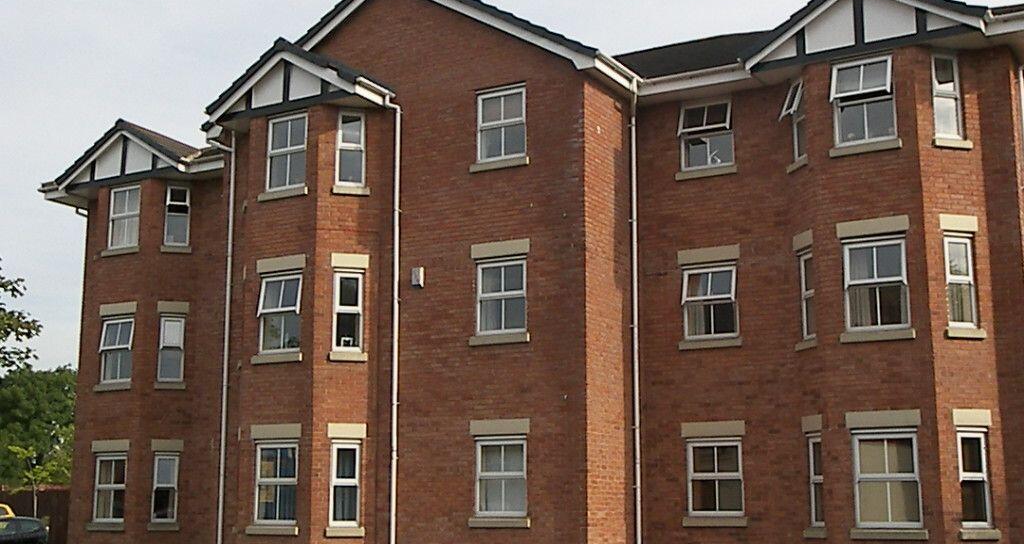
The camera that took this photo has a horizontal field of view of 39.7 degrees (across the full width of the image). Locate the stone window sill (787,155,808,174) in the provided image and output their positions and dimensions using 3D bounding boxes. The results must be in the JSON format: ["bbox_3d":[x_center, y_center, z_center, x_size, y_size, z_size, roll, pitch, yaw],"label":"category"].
[{"bbox_3d":[4.255,-1.599,21.173,0.140,0.140,0.600,2,-10,-13],"label":"stone window sill"}]

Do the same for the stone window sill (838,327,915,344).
[{"bbox_3d":[5.089,0.898,19.727,1.030,0.140,0.120,-6,-11,30],"label":"stone window sill"}]

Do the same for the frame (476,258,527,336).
[{"bbox_3d":[-0.139,0.377,21.567,0.880,1.180,0.080,-6,-11,30],"label":"frame"}]

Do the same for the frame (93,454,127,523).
[{"bbox_3d":[-7.731,4.202,27.539,0.910,1.325,0.080,-6,-11,32],"label":"frame"}]

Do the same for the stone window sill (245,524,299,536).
[{"bbox_3d":[-3.729,4.061,22.226,0.990,0.135,0.150,-6,-12,29],"label":"stone window sill"}]

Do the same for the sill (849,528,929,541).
[{"bbox_3d":[5.111,3.561,19.271,1.020,0.135,0.150,-6,-12,29],"label":"sill"}]

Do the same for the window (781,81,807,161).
[{"bbox_3d":[4.268,-2.312,21.275,0.330,1.240,0.470,2,-10,-13],"label":"window"}]

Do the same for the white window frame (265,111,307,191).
[{"bbox_3d":[-3.653,-1.966,23.394,0.835,1.225,0.070,-6,-12,29],"label":"white window frame"}]

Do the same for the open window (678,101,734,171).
[{"bbox_3d":[3.087,-2.213,22.543,0.920,1.120,0.220,-6,-11,32],"label":"open window"}]

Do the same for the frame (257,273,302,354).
[{"bbox_3d":[-3.708,0.656,22.851,0.910,1.320,0.150,-6,-11,32],"label":"frame"}]

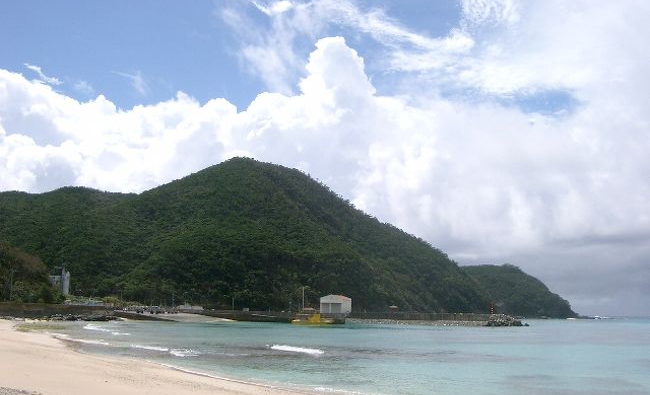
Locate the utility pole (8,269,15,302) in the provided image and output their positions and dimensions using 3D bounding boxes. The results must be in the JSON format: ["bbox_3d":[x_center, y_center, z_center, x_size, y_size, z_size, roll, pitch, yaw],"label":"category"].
[{"bbox_3d":[-91.888,25.793,203.560,1.000,10.000,0.500,0,-10,0],"label":"utility pole"}]

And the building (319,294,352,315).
[{"bbox_3d":[4.472,46.279,301.511,10.200,8.300,10.800,-4,-10,22],"label":"building"}]

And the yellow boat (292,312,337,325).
[{"bbox_3d":[-4.731,49.736,285.705,17.800,5.000,4.500,-2,-10,10],"label":"yellow boat"}]

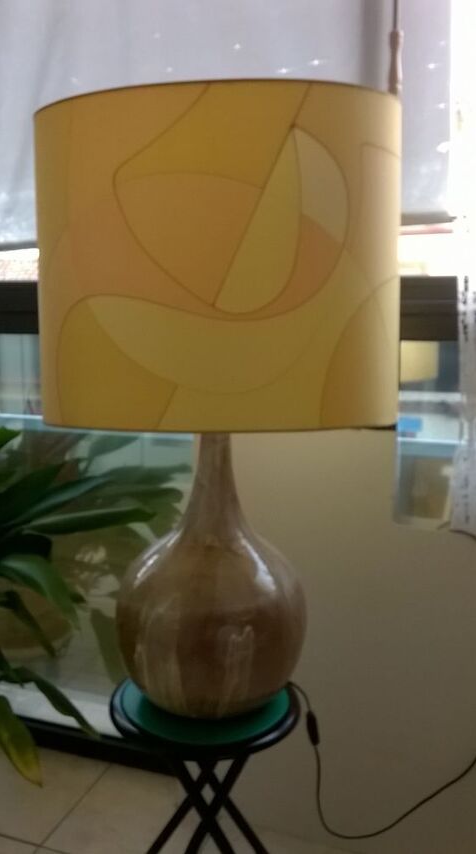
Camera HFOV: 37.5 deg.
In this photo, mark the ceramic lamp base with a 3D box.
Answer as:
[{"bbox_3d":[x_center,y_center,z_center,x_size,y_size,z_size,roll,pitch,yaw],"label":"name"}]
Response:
[{"bbox_3d":[-0.039,0.207,1.062,0.287,0.433,0.287,1,6,0],"label":"ceramic lamp base"}]

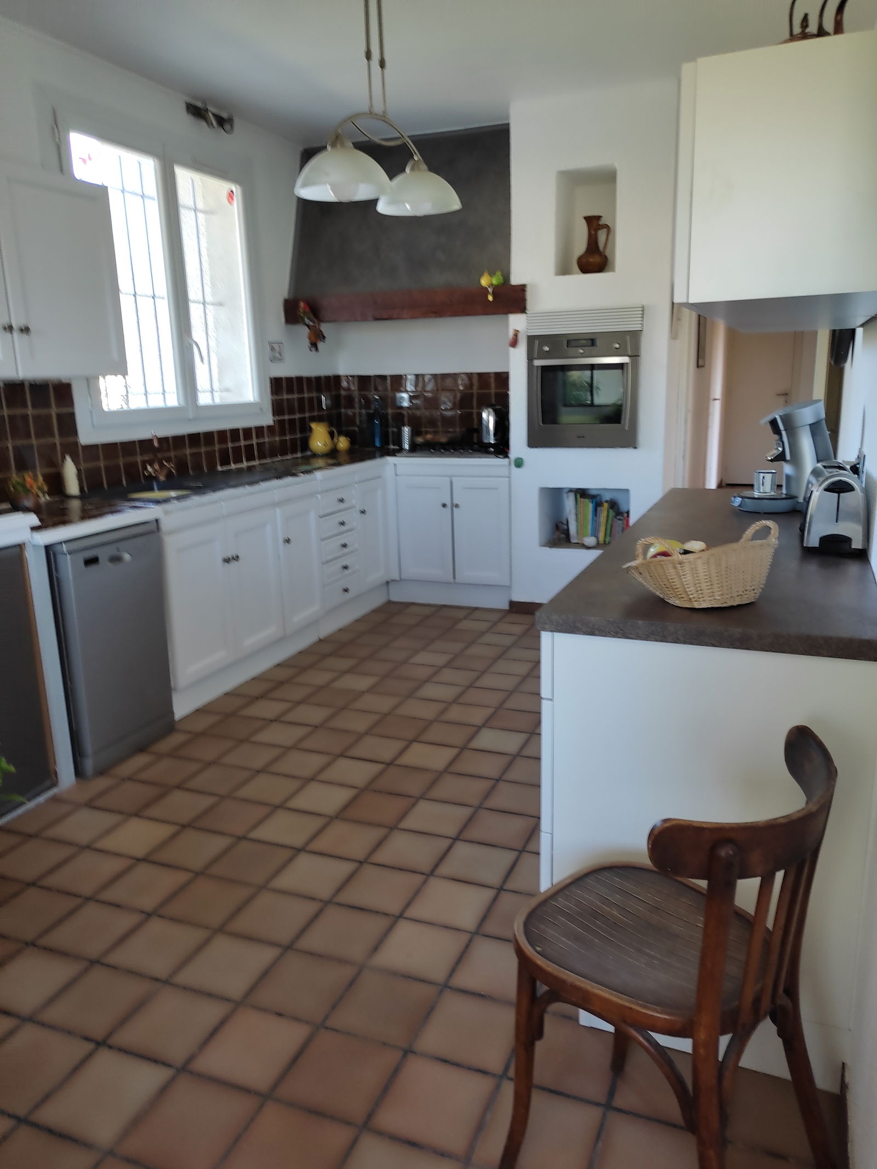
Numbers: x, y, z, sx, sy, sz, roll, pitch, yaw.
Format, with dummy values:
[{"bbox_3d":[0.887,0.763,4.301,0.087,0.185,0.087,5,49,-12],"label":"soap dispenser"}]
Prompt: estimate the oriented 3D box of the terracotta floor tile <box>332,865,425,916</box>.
[{"bbox_3d":[-0.160,0.840,2.318,0.193,0.012,0.193,4,14,22],"label":"terracotta floor tile"}]

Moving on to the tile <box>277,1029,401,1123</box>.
[{"bbox_3d":[-0.197,0.989,1.696,0.198,0.015,0.198,4,14,22],"label":"tile"}]

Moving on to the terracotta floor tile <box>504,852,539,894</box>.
[{"bbox_3d":[0.306,0.820,2.353,0.198,0.015,0.198,4,14,22],"label":"terracotta floor tile"}]

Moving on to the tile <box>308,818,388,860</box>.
[{"bbox_3d":[-0.269,0.784,2.578,0.198,0.015,0.198,4,14,22],"label":"tile"}]

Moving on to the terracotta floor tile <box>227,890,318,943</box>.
[{"bbox_3d":[-0.418,0.845,2.141,0.189,0.012,0.189,3,14,22],"label":"terracotta floor tile"}]

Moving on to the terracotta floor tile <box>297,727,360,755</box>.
[{"bbox_3d":[-0.417,0.619,3.297,0.198,0.015,0.198,4,14,22],"label":"terracotta floor tile"}]

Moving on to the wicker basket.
[{"bbox_3d":[0.532,-0.044,1.695,0.335,0.142,0.230,-9,15,-30],"label":"wicker basket"}]

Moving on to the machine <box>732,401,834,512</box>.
[{"bbox_3d":[1.137,-0.420,2.764,0.320,0.347,0.215,1,13,10],"label":"machine"}]

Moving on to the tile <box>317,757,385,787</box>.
[{"bbox_3d":[-0.311,0.677,3.028,0.193,0.012,0.193,4,14,22],"label":"tile"}]

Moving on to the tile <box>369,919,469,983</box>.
[{"bbox_3d":[-0.045,0.918,2.109,0.193,0.015,0.191,4,15,19],"label":"tile"}]

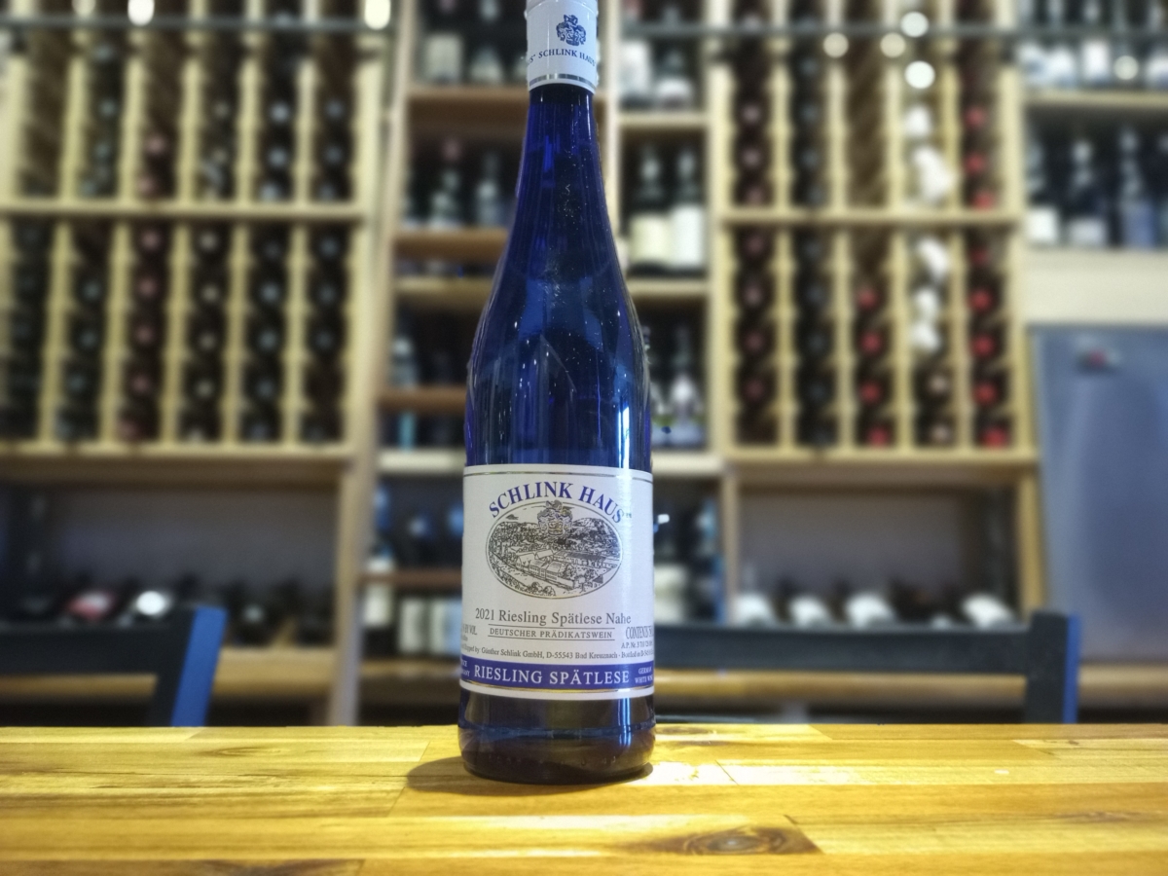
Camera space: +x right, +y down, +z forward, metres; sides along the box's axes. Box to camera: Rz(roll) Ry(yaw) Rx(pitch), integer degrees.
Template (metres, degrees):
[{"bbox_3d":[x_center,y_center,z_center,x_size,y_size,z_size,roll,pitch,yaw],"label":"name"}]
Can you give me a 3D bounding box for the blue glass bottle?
[{"bbox_3d":[-0.010,-0.036,0.390,0.077,0.331,0.077,0,-7,1],"label":"blue glass bottle"}]

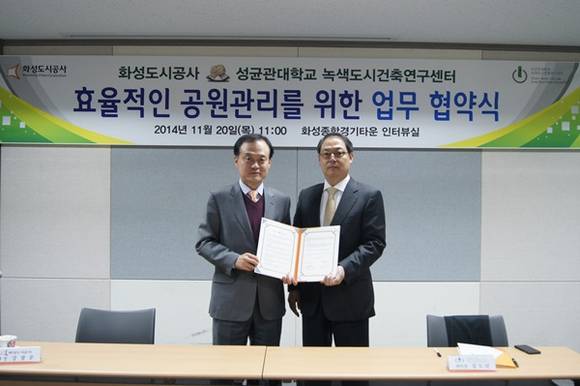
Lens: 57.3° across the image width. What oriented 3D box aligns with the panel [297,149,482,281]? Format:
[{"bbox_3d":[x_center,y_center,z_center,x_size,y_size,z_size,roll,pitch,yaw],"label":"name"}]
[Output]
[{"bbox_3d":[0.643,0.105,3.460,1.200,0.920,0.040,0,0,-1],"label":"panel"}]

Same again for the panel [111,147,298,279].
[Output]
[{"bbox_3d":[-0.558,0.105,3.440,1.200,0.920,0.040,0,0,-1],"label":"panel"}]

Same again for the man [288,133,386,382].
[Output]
[{"bbox_3d":[0.243,0.560,2.770,0.520,1.750,0.420,0,0,14],"label":"man"}]

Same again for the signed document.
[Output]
[{"bbox_3d":[0.042,0.291,2.620,0.410,0.300,0.070,5,-28,0],"label":"signed document"}]

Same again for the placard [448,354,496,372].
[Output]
[{"bbox_3d":[0.763,0.713,2.220,0.200,0.065,0.055,0,0,0],"label":"placard"}]

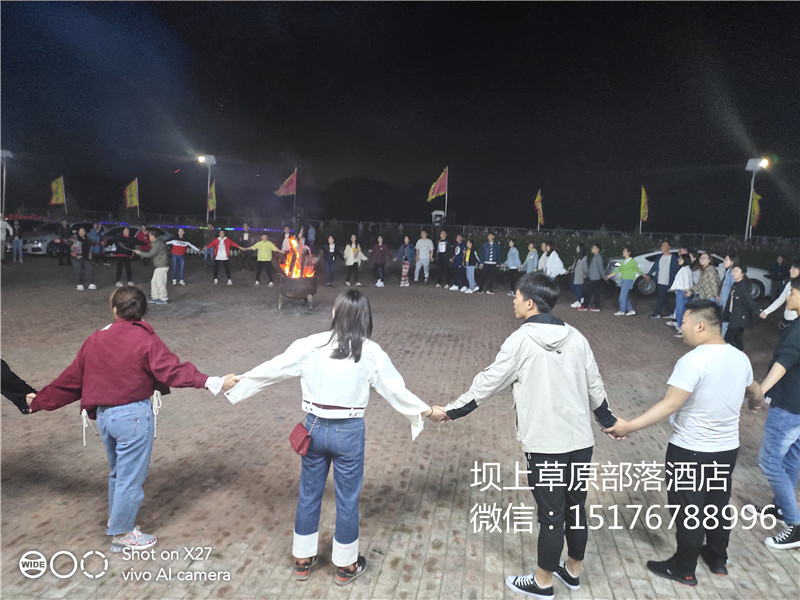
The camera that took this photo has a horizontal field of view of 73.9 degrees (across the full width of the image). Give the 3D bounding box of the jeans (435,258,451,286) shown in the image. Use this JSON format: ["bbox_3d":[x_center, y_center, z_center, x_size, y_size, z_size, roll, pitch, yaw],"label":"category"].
[{"bbox_3d":[1.342,-0.883,16.782,0.460,0.920,0.300,4,9,14],"label":"jeans"}]

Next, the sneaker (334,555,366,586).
[{"bbox_3d":[-0.282,1.538,3.087,0.097,0.110,0.247,7,10,32],"label":"sneaker"}]

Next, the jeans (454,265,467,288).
[{"bbox_3d":[1.899,-0.810,16.667,0.380,0.840,0.360,9,11,41],"label":"jeans"}]

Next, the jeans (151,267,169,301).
[{"bbox_3d":[-5.860,-0.414,12.950,0.420,0.870,0.360,-1,9,-16],"label":"jeans"}]

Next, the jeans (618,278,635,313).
[{"bbox_3d":[5.463,-0.186,12.768,0.360,0.880,0.350,-1,9,-18],"label":"jeans"}]

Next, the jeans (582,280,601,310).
[{"bbox_3d":[4.737,-0.217,13.147,0.400,0.840,0.340,0,8,-9],"label":"jeans"}]

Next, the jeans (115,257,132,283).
[{"bbox_3d":[-7.798,-0.844,15.017,0.480,0.820,0.280,-2,9,-28],"label":"jeans"}]

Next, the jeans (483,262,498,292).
[{"bbox_3d":[2.741,-0.682,16.100,0.460,0.900,0.300,3,8,14],"label":"jeans"}]

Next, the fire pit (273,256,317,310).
[{"bbox_3d":[-2.443,-0.419,12.426,1.000,1.180,0.920,2,8,0],"label":"fire pit"}]

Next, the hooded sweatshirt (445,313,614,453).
[{"bbox_3d":[0.684,0.450,2.828,0.860,0.710,0.420,-1,8,-18],"label":"hooded sweatshirt"}]

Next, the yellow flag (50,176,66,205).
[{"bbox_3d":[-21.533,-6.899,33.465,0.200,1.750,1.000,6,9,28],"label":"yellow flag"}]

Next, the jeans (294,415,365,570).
[{"bbox_3d":[-0.412,1.076,3.108,0.400,0.920,0.290,3,8,12],"label":"jeans"}]

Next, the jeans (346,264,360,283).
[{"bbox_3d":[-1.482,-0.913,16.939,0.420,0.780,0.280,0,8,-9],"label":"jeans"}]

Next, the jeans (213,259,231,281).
[{"bbox_3d":[-5.700,-1.008,17.000,0.550,0.800,0.300,-2,9,-24],"label":"jeans"}]

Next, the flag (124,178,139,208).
[{"bbox_3d":[-16.406,-6.503,32.475,0.900,1.750,0.220,-1,9,-17],"label":"flag"}]

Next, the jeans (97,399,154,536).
[{"bbox_3d":[-1.657,0.990,3.208,0.340,0.850,0.320,5,9,20],"label":"jeans"}]

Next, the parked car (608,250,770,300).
[{"bbox_3d":[8.974,-0.850,16.567,4.850,1.460,1.850,2,8,6],"label":"parked car"}]

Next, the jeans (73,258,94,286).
[{"bbox_3d":[-8.575,-0.786,14.400,0.520,0.820,0.320,-2,9,-23],"label":"jeans"}]

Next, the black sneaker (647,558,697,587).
[{"bbox_3d":[1.608,1.584,3.173,0.275,0.115,0.100,7,10,32],"label":"black sneaker"}]

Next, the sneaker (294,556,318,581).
[{"bbox_3d":[-0.529,1.535,3.161,0.100,0.110,0.260,3,8,13],"label":"sneaker"}]

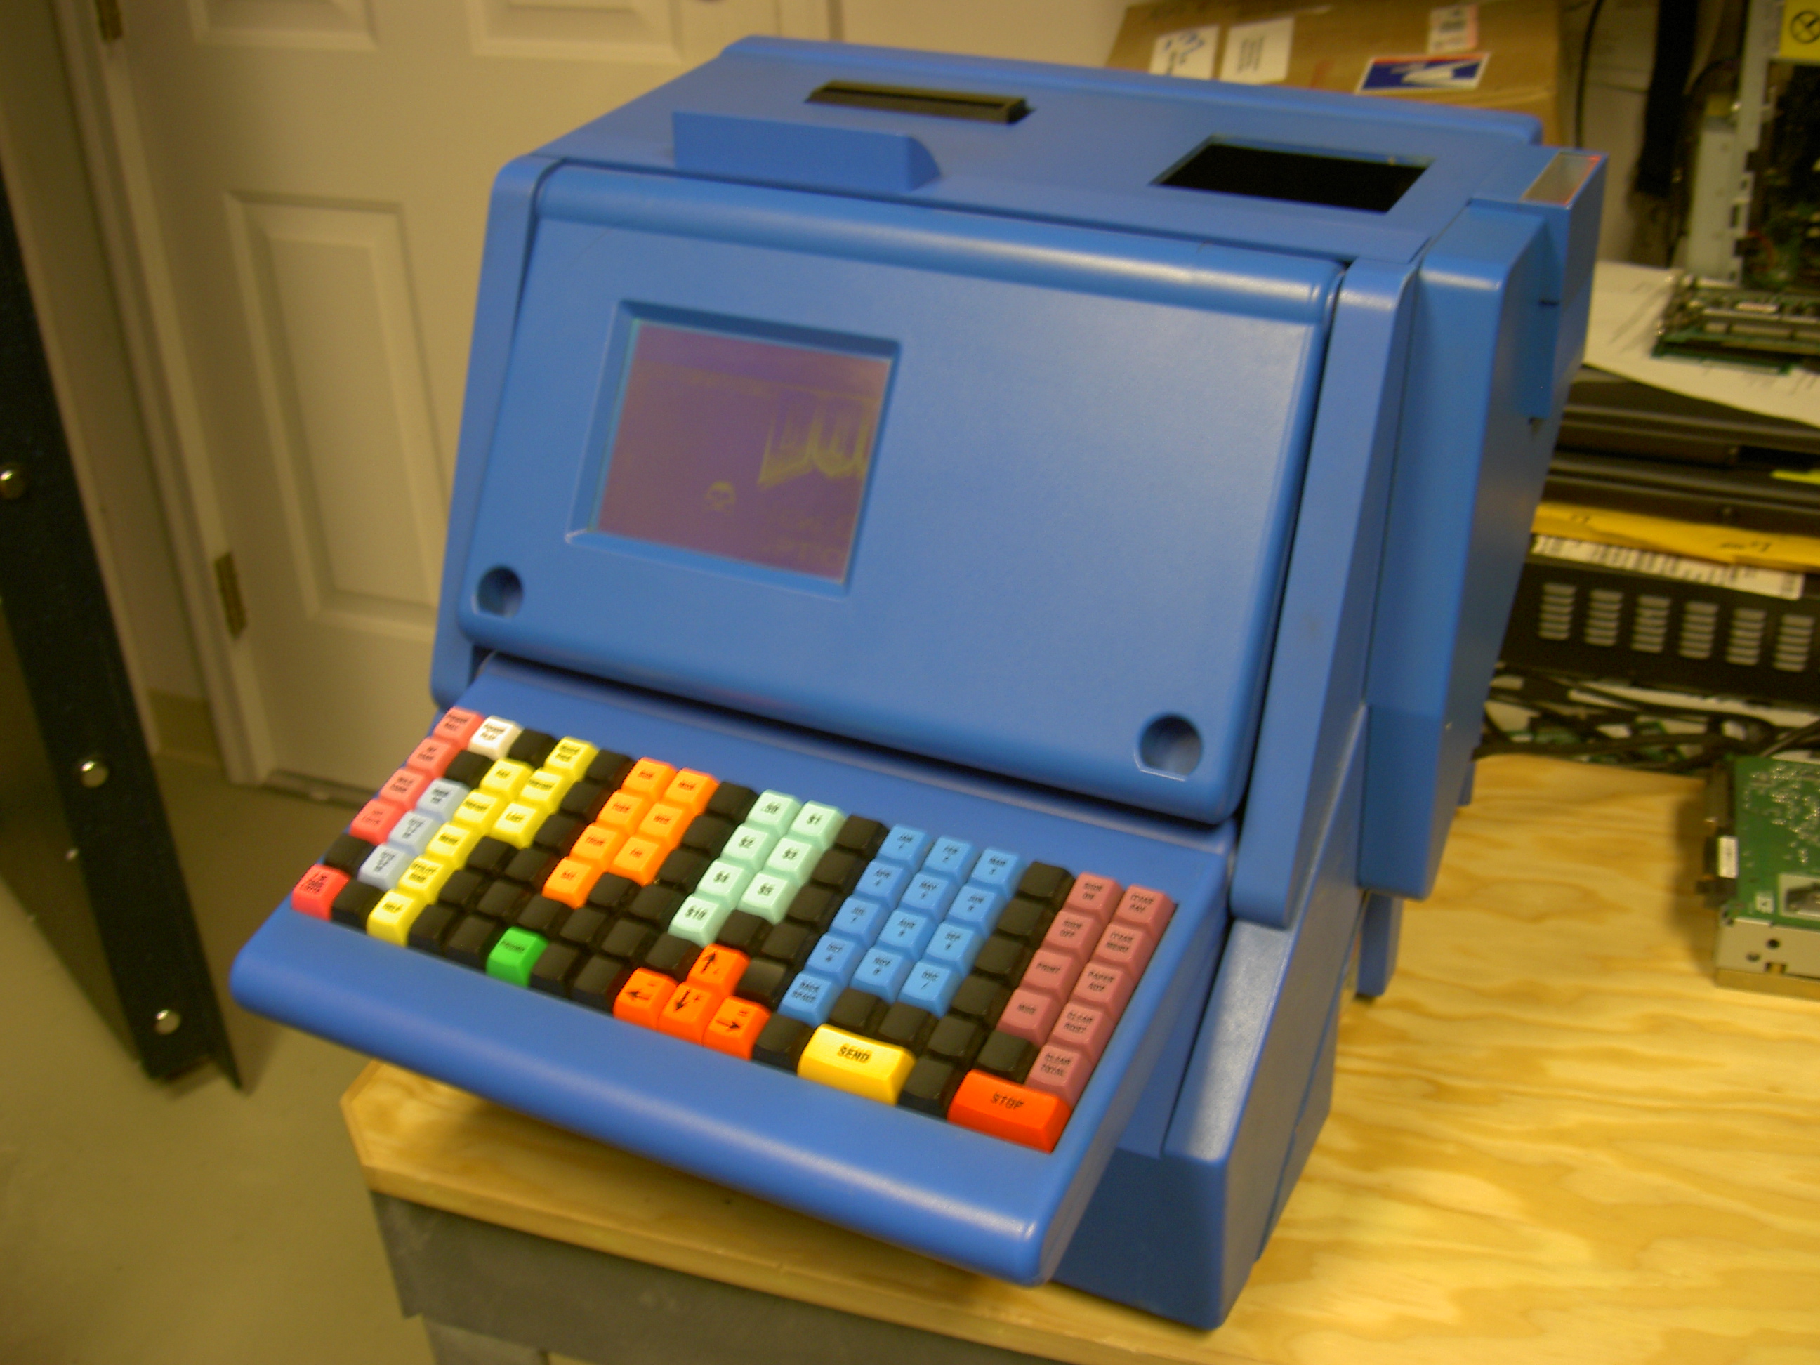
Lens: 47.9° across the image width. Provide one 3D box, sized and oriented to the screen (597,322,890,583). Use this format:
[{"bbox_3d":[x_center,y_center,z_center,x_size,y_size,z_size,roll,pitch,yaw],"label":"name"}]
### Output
[{"bbox_3d":[-0.067,-0.094,0.827,0.117,0.088,0.012,13,2,24],"label":"screen"}]

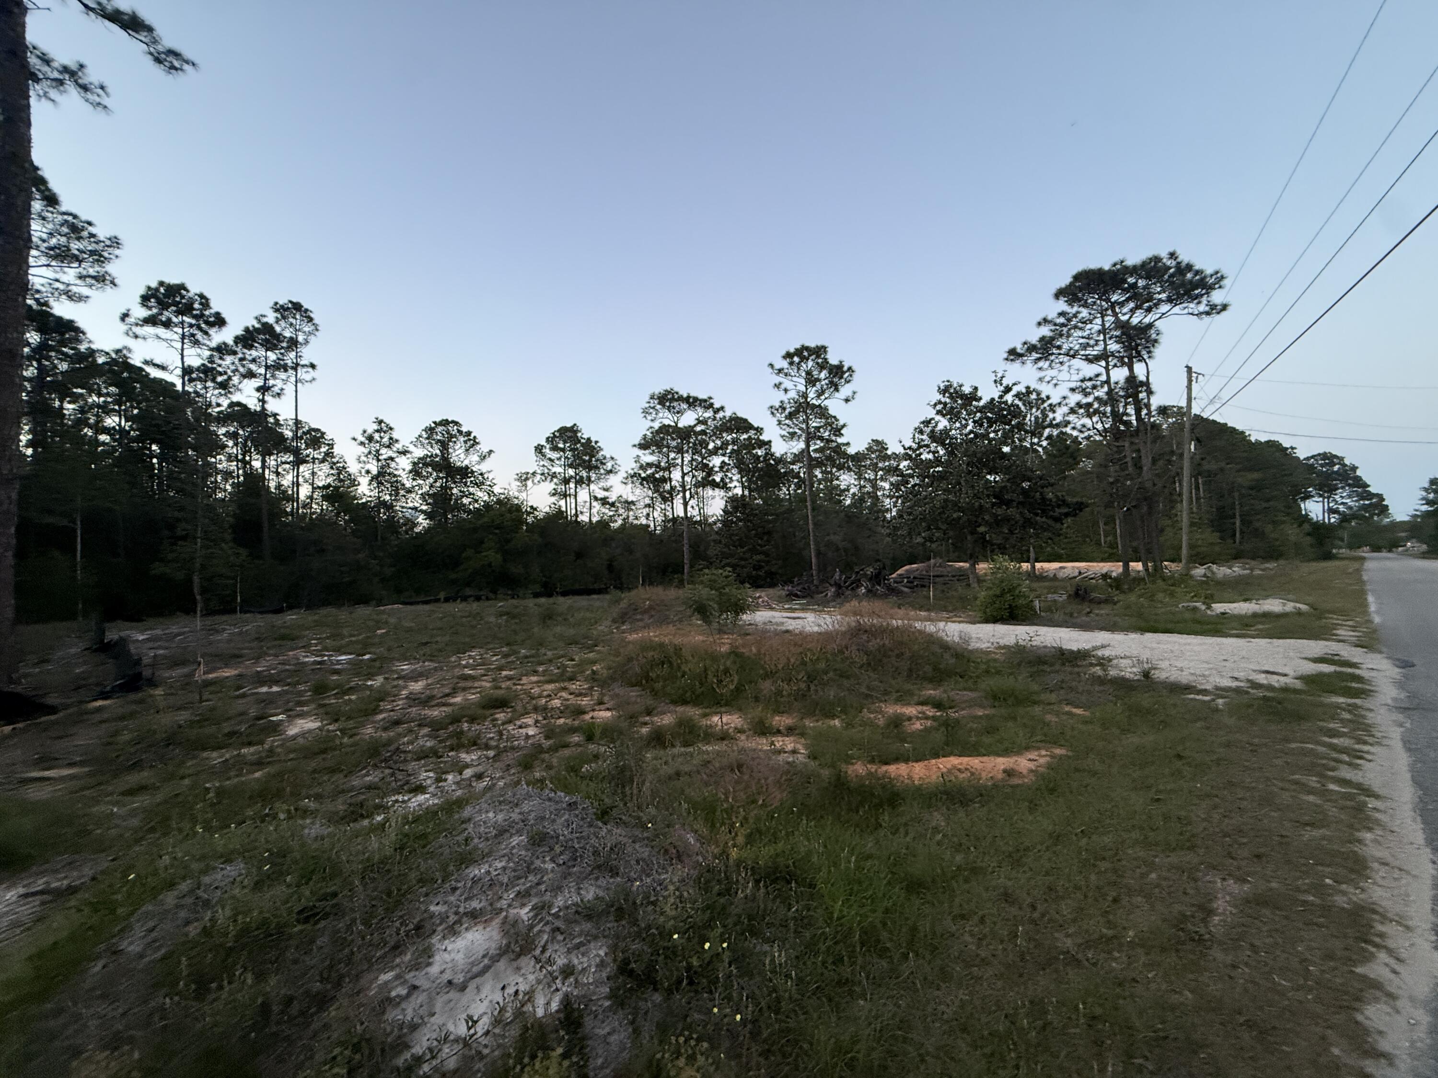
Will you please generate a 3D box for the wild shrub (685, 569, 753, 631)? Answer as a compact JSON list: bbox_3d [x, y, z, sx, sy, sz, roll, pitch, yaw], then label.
[{"bbox_3d":[-0.030,1.040,9.700,1.120,1.070,1.050,0,-1,0],"label":"wild shrub"}]

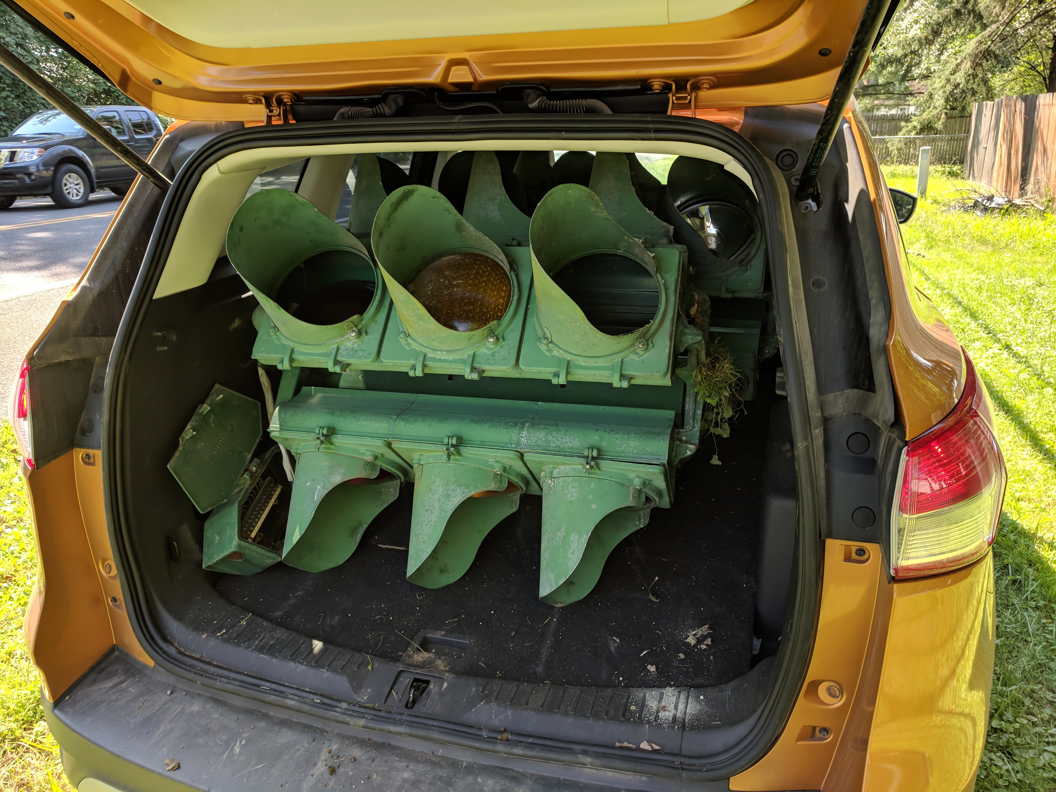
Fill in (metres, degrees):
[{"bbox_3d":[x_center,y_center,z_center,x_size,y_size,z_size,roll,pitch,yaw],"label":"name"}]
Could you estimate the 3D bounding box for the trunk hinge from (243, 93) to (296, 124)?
[{"bbox_3d":[-0.446,-0.500,1.380,0.092,0.055,0.050,5,19,16],"label":"trunk hinge"}]

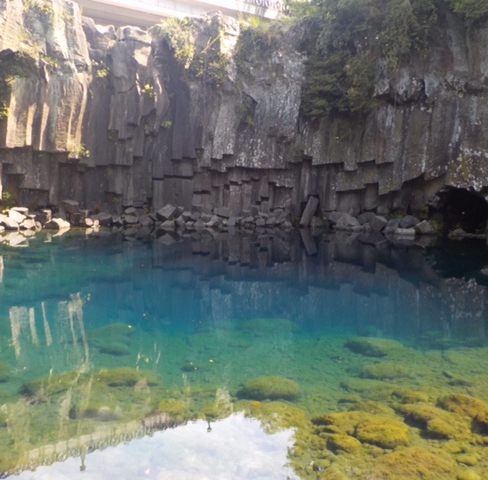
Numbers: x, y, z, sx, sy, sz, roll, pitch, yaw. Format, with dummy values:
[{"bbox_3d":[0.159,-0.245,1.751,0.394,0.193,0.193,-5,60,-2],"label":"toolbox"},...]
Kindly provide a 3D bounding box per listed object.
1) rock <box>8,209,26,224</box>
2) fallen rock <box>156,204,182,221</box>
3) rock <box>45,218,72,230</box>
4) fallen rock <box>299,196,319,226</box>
[{"bbox_3d":[-11.705,-1.214,28.665,0.900,0.740,0.750,-1,5,-22],"label":"rock"},{"bbox_3d":[-4.473,-1.629,32.865,1.380,0.860,0.950,0,5,-8],"label":"fallen rock"},{"bbox_3d":[-9.426,-0.809,28.035,1.270,0.540,0.900,-1,5,-19],"label":"rock"},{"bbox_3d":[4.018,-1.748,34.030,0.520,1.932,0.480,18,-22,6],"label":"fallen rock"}]

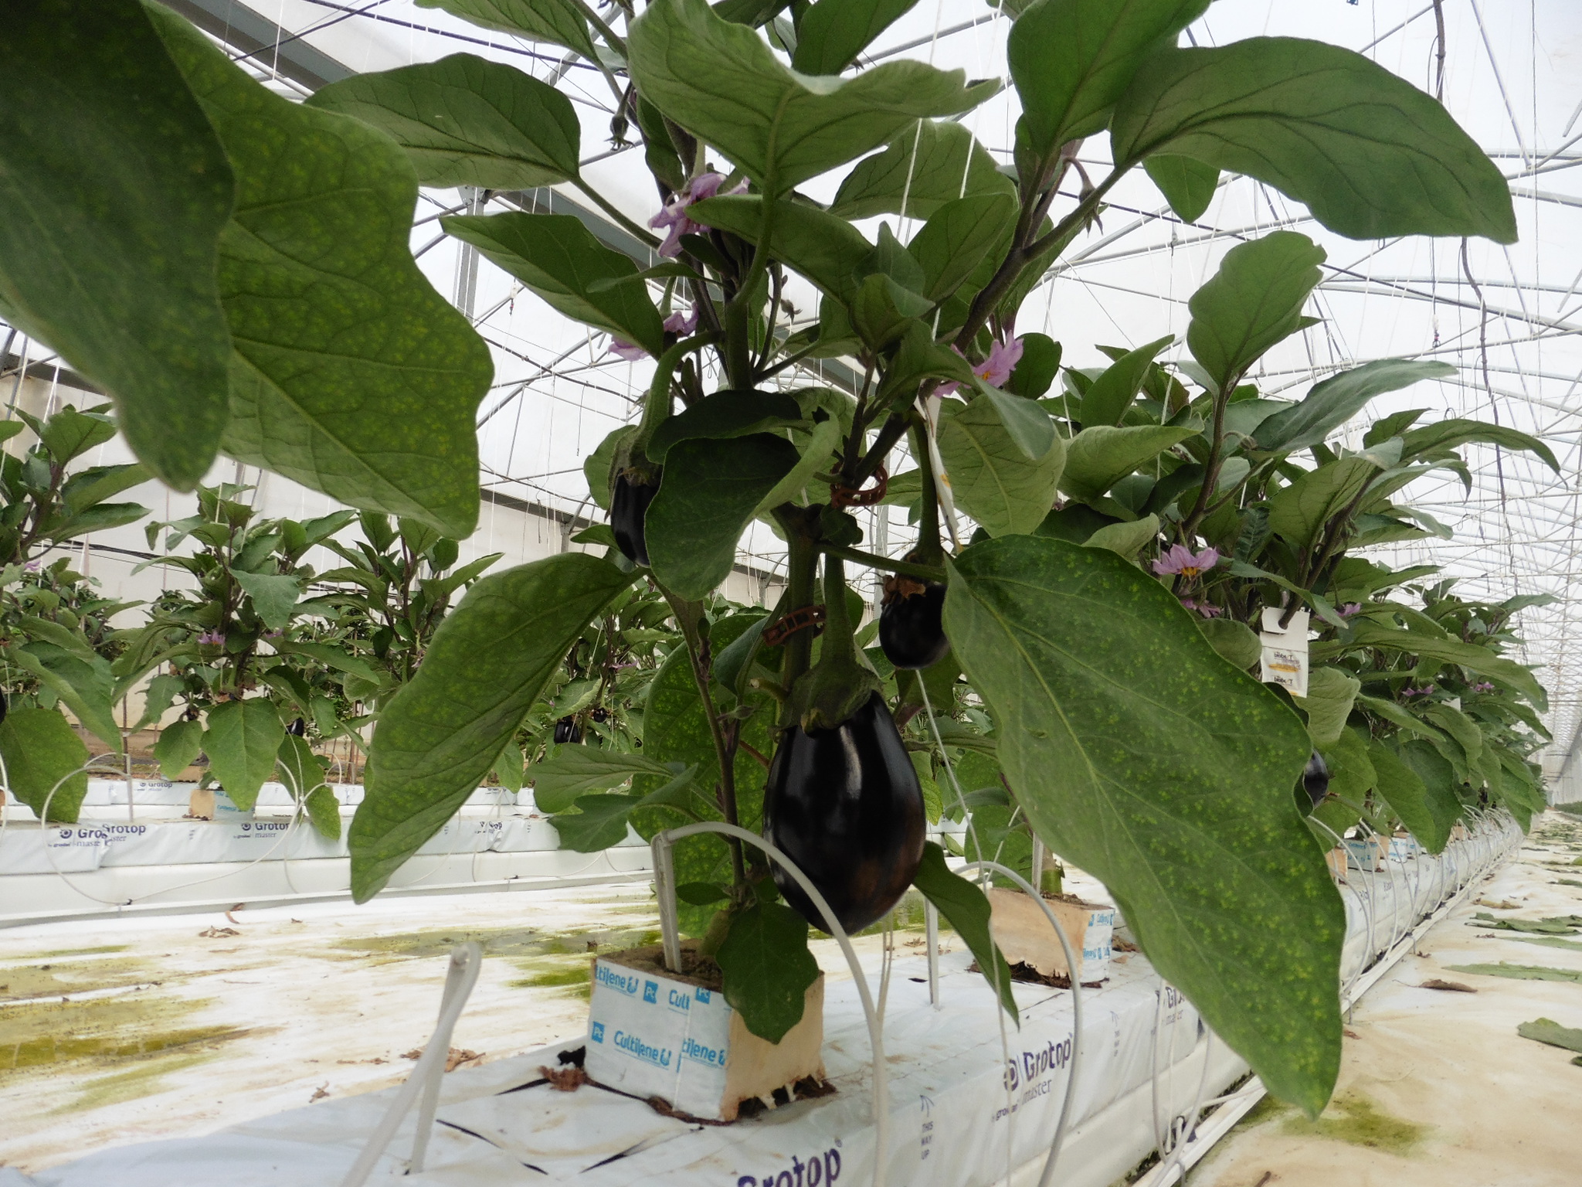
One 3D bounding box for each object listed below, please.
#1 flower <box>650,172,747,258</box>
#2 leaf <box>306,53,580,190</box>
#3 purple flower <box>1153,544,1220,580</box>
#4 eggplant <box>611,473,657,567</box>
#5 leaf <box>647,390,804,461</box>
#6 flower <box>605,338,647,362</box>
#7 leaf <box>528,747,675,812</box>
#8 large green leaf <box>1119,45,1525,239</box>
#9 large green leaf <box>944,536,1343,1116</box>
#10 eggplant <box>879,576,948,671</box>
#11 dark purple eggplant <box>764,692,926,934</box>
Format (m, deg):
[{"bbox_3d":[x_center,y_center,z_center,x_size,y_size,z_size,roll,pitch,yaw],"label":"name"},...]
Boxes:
[{"bbox_3d":[-0.059,-0.242,0.700,0.058,0.048,0.050,2,-8,17],"label":"flower"},{"bbox_3d":[-0.216,-0.294,0.690,0.166,0.035,0.105,7,-21,-14],"label":"leaf"},{"bbox_3d":[0.348,-0.027,0.965,0.057,0.033,0.052,0,-9,20],"label":"purple flower"},{"bbox_3d":[-0.084,-0.041,0.610,0.036,0.055,0.036,-5,4,-7],"label":"eggplant"},{"bbox_3d":[-0.035,-0.091,0.595,0.085,0.036,0.050,-9,9,-2],"label":"leaf"},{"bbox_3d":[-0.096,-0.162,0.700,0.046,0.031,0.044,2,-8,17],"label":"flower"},{"bbox_3d":[-0.114,0.114,0.665,0.089,0.058,0.025,6,31,-6],"label":"leaf"},{"bbox_3d":[0.307,-0.267,0.645,0.225,0.065,0.125,8,-8,3],"label":"large green leaf"},{"bbox_3d":[0.164,0.086,0.520,0.135,0.306,0.060,-21,-33,-14],"label":"large green leaf"},{"bbox_3d":[0.078,0.017,0.690,0.045,0.063,0.045,4,-7,3],"label":"eggplant"},{"bbox_3d":[0.030,0.122,0.615,0.090,0.137,0.090,0,-8,3],"label":"dark purple eggplant"}]

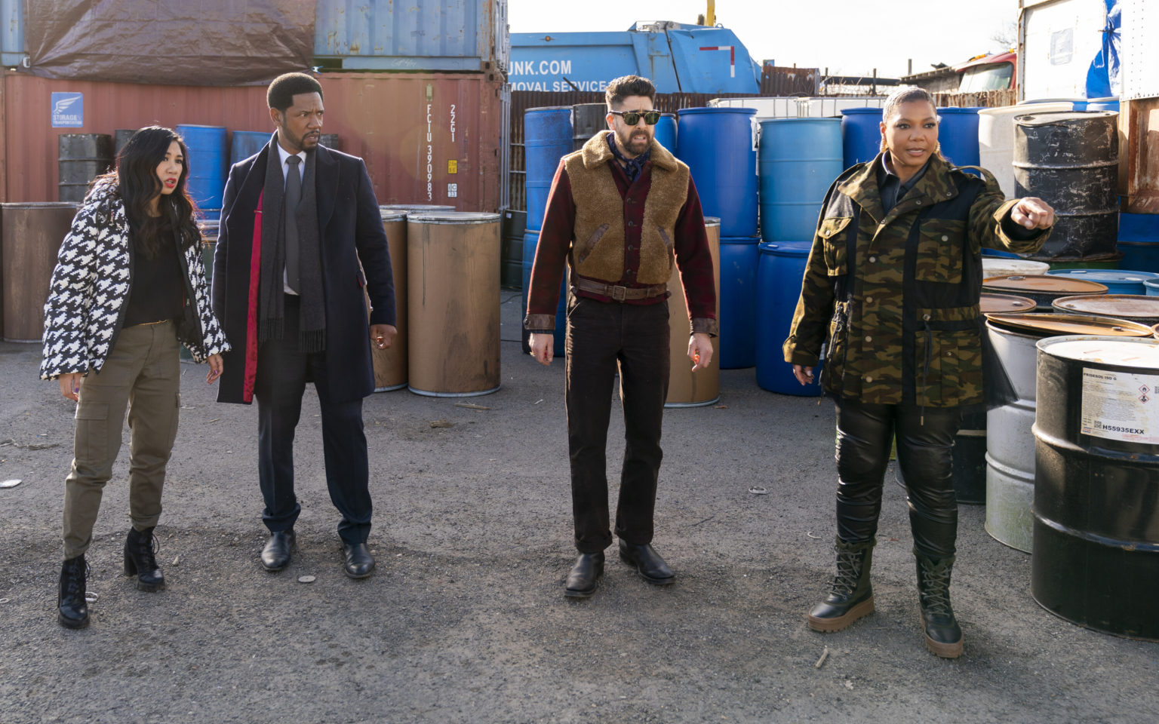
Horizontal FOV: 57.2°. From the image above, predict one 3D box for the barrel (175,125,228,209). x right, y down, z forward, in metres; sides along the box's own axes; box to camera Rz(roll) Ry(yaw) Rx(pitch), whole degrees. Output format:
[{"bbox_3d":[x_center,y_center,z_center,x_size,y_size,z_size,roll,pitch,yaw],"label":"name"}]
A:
[{"bbox_3d":[-4.454,-2.297,12.500,0.585,0.930,0.585,0,9,0],"label":"barrel"}]

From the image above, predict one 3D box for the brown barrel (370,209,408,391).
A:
[{"bbox_3d":[-1.406,-0.389,6.860,0.585,1.085,0.585,0,11,0],"label":"brown barrel"}]

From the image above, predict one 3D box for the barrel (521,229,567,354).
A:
[{"bbox_3d":[-0.142,-0.542,8.100,0.585,0.910,0.585,0,9,0],"label":"barrel"}]

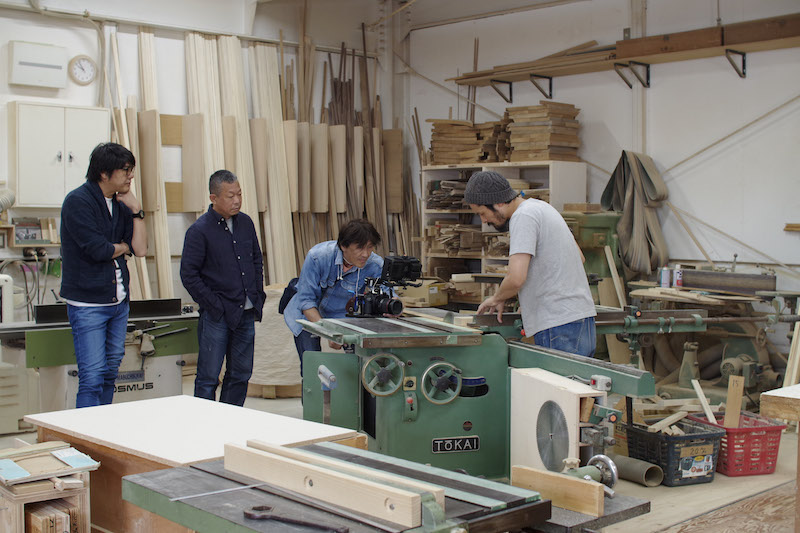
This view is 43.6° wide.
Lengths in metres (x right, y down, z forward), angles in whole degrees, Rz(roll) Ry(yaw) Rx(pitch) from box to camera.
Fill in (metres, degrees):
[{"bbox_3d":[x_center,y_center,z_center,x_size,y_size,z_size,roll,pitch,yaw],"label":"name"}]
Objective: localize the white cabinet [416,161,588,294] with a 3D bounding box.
[{"bbox_3d":[0.945,-0.043,9.546,0.490,1.829,1.681,-3,5,-40],"label":"white cabinet"}]

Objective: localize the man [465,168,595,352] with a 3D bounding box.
[{"bbox_3d":[0.683,0.323,5.150,0.640,1.630,0.470,1,4,18],"label":"man"}]

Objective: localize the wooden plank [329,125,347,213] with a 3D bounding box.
[{"bbox_3d":[-0.668,-0.976,10.132,0.025,0.872,0.400,-3,5,-40],"label":"wooden plank"}]

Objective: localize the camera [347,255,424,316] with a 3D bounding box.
[{"bbox_3d":[-0.087,0.120,5.600,0.330,0.310,0.280,4,5,44],"label":"camera"}]

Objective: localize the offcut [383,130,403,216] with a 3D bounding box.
[{"bbox_3d":[-0.106,-1.000,10.607,0.025,0.880,0.400,-3,5,-40],"label":"offcut"}]

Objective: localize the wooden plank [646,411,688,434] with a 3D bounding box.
[{"bbox_3d":[1.448,0.842,5.393,0.037,0.026,0.357,4,10,45],"label":"wooden plank"}]

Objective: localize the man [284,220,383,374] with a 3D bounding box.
[{"bbox_3d":[-0.348,0.422,5.650,0.520,1.362,0.680,-3,5,-41],"label":"man"}]

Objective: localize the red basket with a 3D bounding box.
[{"bbox_3d":[1.880,0.989,5.601,0.355,0.255,0.450,-1,4,-12],"label":"red basket"}]

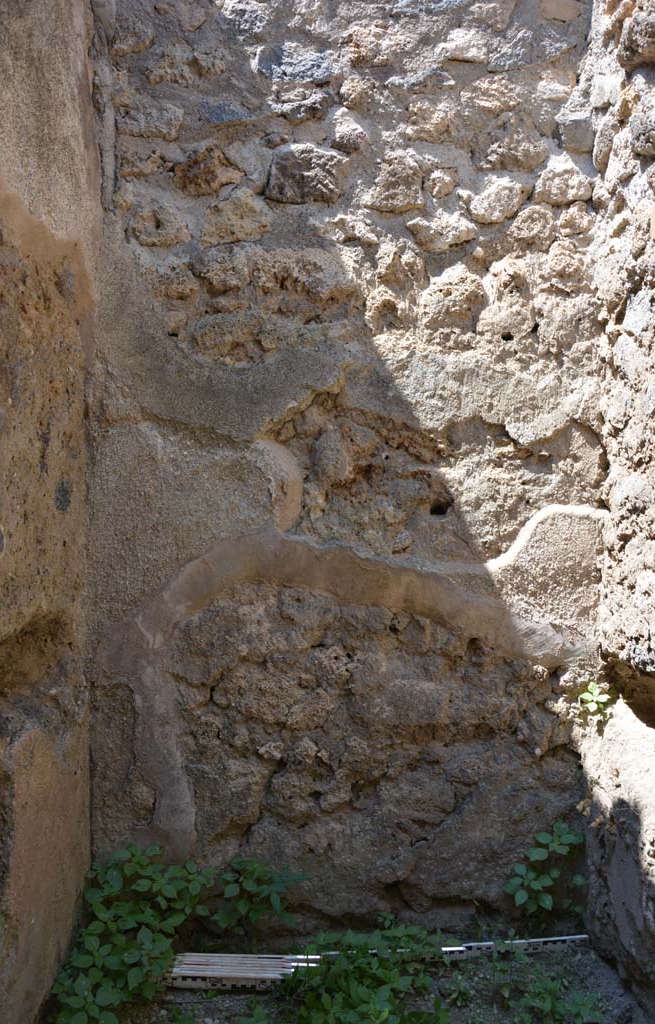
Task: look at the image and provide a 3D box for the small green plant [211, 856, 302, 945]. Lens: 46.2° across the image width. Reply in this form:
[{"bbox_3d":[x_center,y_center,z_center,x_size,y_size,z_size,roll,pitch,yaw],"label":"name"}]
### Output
[{"bbox_3d":[-0.146,0.831,1.635,0.187,0.185,0.150,0,0,0],"label":"small green plant"}]

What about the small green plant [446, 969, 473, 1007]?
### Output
[{"bbox_3d":[0.251,0.900,1.463,0.049,0.050,0.048,0,0,0],"label":"small green plant"}]

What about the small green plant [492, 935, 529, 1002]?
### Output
[{"bbox_3d":[0.350,0.868,1.475,0.073,0.108,0.073,0,0,0],"label":"small green plant"}]

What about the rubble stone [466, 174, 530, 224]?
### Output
[{"bbox_3d":[0.381,-0.692,1.700,0.130,0.103,0.090,0,0,0],"label":"rubble stone"}]

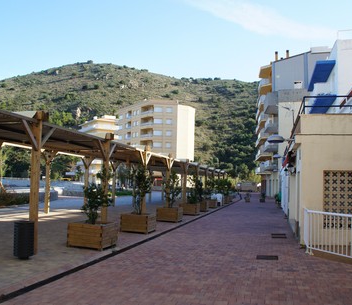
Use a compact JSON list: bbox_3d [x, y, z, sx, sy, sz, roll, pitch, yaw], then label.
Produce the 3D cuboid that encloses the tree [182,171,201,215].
[{"bbox_3d":[0.833,2.299,19.769,1.000,2.474,1.000,0,-6,15],"label":"tree"}]

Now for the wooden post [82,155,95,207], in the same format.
[{"bbox_3d":[-5.286,1.818,20.564,0.200,3.171,1.000,0,-6,15],"label":"wooden post"}]

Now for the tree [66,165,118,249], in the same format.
[{"bbox_3d":[-2.136,1.406,9.056,1.000,2.052,1.000,0,-6,15],"label":"tree"}]

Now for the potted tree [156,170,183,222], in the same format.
[{"bbox_3d":[-0.233,1.986,15.769,1.000,2.278,1.000,0,-6,15],"label":"potted tree"}]

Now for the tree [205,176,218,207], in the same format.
[{"bbox_3d":[2.736,3.053,26.412,1.050,2.343,1.050,0,-6,15],"label":"tree"}]

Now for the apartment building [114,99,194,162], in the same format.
[{"bbox_3d":[-6.200,-1.570,94.000,10.200,21.600,22.000,7,-7,-41],"label":"apartment building"}]

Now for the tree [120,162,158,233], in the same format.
[{"bbox_3d":[-1.261,1.587,12.028,1.000,2.305,1.000,0,-6,15],"label":"tree"}]

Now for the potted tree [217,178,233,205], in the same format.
[{"bbox_3d":[4.546,3.691,32.624,1.200,2.355,1.150,0,-6,15],"label":"potted tree"}]

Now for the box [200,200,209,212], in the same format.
[{"bbox_3d":[1.609,3.519,22.557,1.000,0.620,1.000,0,-6,15],"label":"box"}]

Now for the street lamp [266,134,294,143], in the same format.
[{"bbox_3d":[3.104,-0.406,10.200,0.760,0.240,0.500,0,-6,15],"label":"street lamp"}]

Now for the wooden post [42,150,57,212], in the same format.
[{"bbox_3d":[-6.289,1.467,17.071,0.200,3.150,1.000,0,-6,15],"label":"wooden post"}]

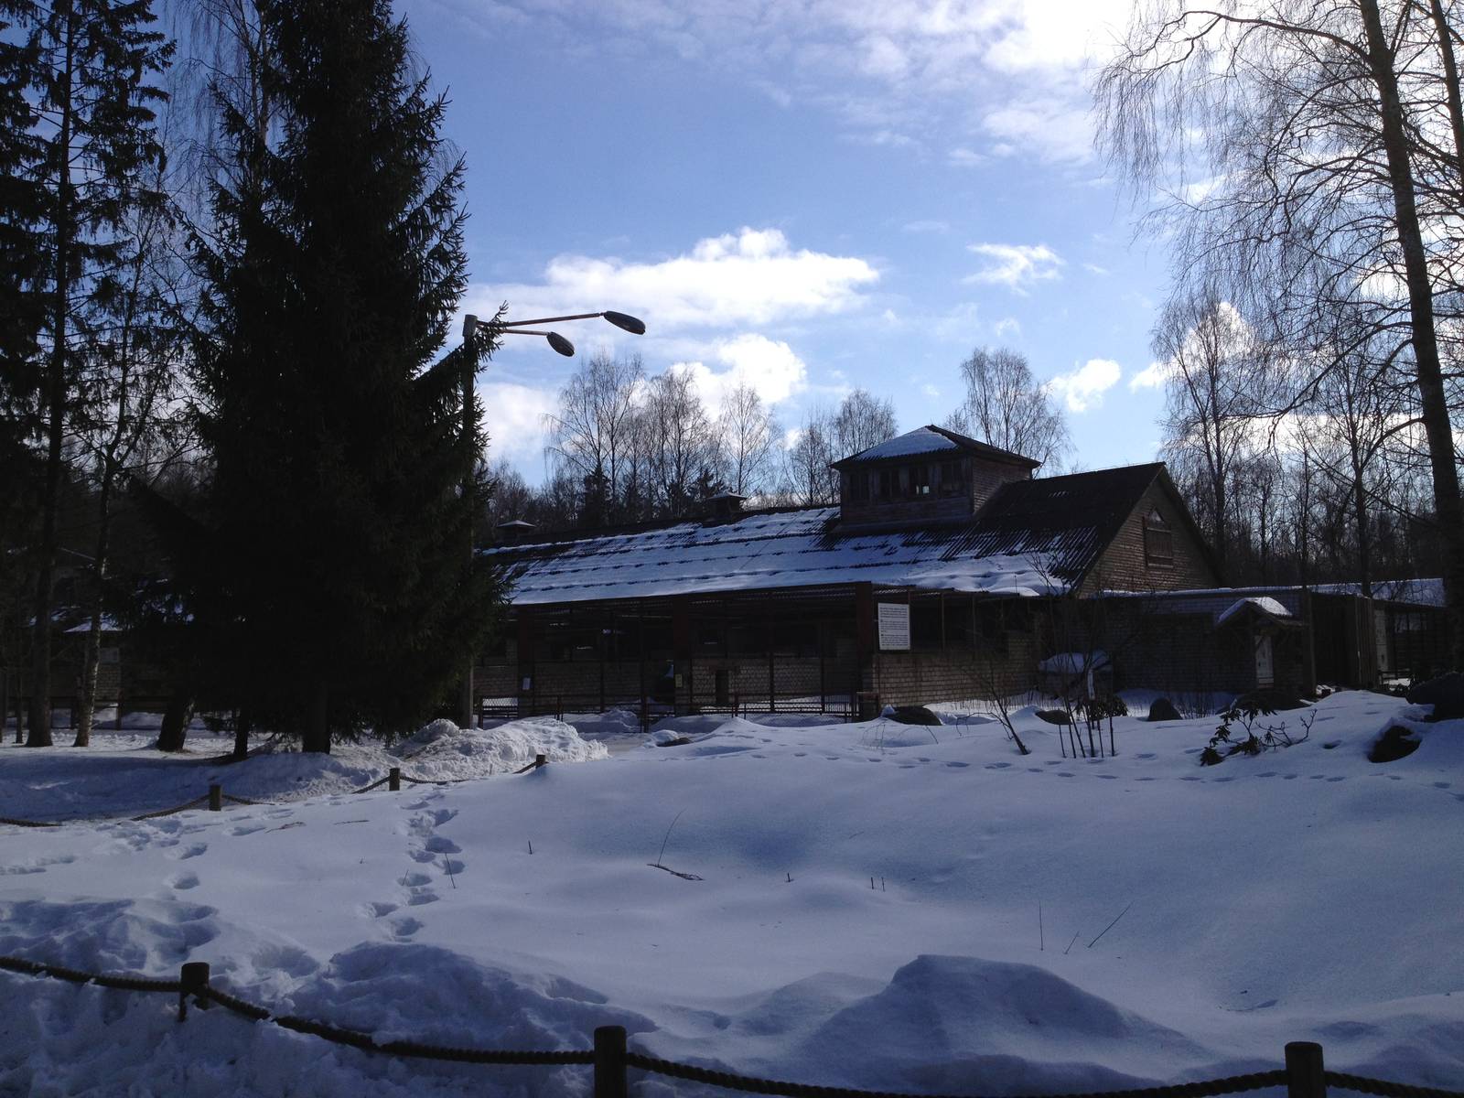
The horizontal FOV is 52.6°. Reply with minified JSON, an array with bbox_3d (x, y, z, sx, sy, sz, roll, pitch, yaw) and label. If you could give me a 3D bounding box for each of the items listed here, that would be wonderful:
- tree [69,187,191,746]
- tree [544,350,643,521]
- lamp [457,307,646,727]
[{"bbox_3d":[-14.958,-2.136,36.815,3.044,14.057,3.044,-1,-5,0],"label":"tree"},{"bbox_3d":[-7.110,-1.091,76.369,5.075,18.690,5.075,-1,-5,0],"label":"tree"},{"bbox_3d":[-4.114,-0.458,32.228,3.689,9.384,3.212,3,-6,-38],"label":"lamp"}]

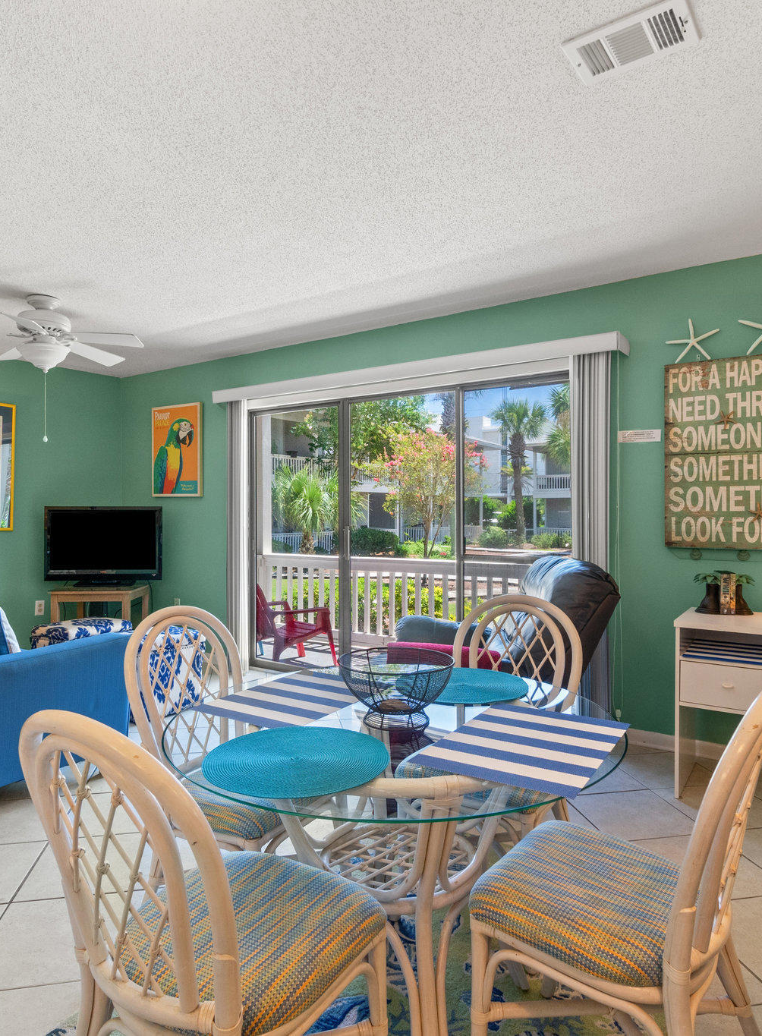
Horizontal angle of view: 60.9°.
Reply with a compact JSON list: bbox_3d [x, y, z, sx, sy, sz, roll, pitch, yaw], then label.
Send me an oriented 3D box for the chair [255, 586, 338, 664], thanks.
[{"bbox_3d":[-0.835,0.853,5.640,0.800,0.900,0.700,0,0,-41],"label":"chair"}]

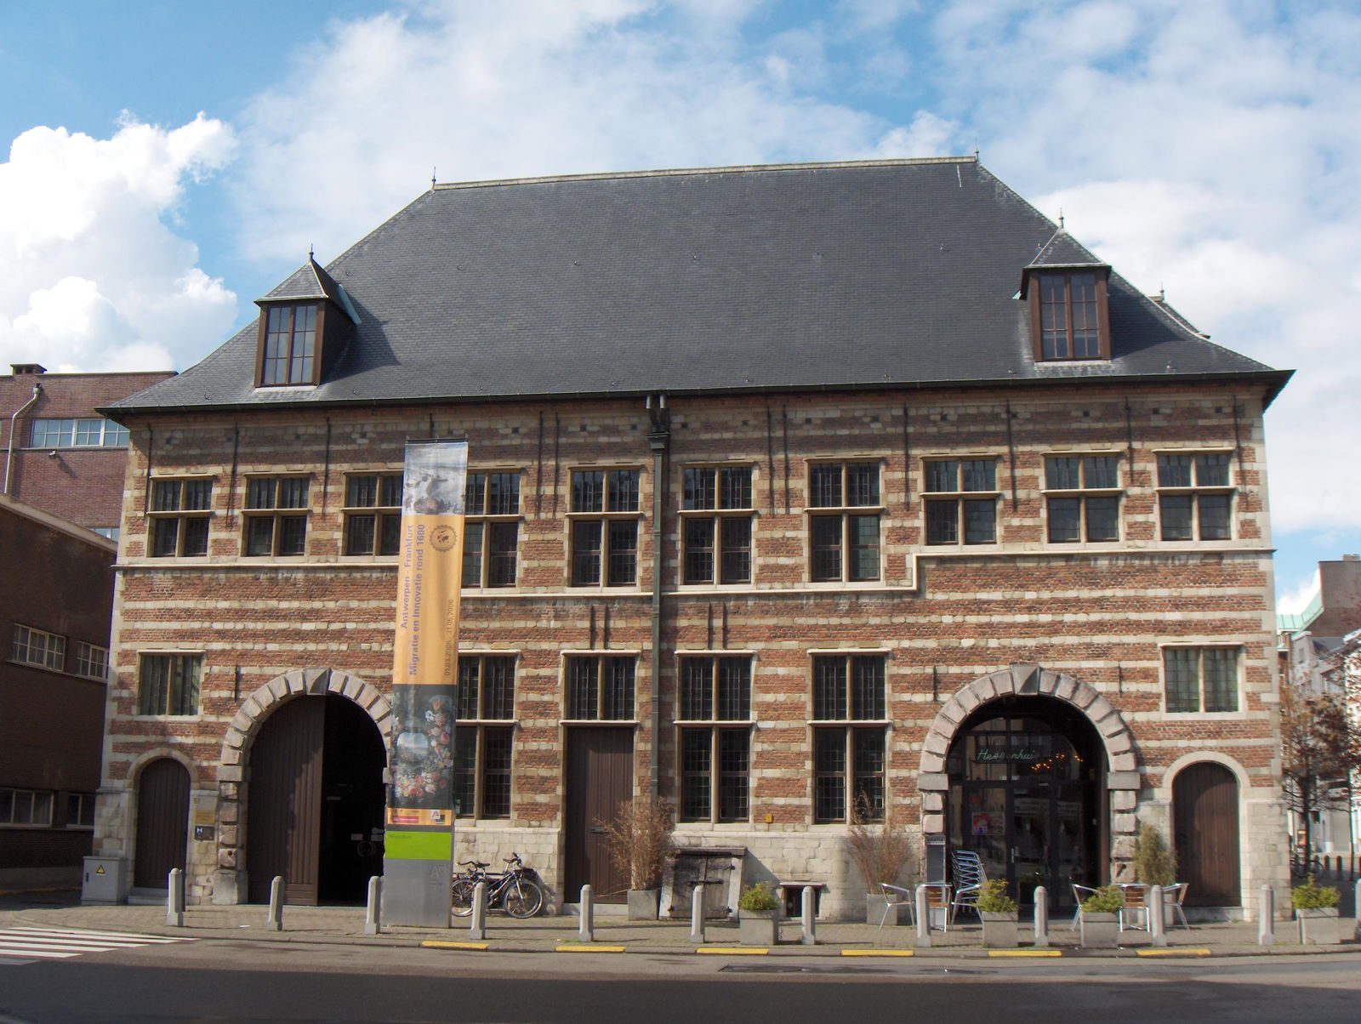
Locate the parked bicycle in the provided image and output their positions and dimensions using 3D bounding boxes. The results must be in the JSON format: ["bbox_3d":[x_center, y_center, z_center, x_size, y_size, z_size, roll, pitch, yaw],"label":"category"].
[{"bbox_3d":[-3.233,6.478,26.600,1.740,1.080,0.600,-1,-11,9],"label":"parked bicycle"}]

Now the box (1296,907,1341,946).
[{"bbox_3d":[8.571,5.561,20.608,0.480,0.480,0.480,-1,-11,9],"label":"box"}]

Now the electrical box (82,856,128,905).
[{"bbox_3d":[-10.191,6.533,27.150,0.690,0.860,0.320,-1,-11,9],"label":"electrical box"}]

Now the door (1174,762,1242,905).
[{"bbox_3d":[8.546,5.219,24.904,1.010,2.320,0.100,-1,-11,9],"label":"door"}]

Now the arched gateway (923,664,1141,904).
[{"bbox_3d":[5.838,4.709,25.780,3.639,4.223,0.600,-1,-11,10],"label":"arched gateway"}]

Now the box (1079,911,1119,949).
[{"bbox_3d":[5.727,5.710,20.989,0.480,0.480,0.480,-1,-11,9],"label":"box"}]

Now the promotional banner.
[{"bbox_3d":[-4.078,2.626,24.615,1.090,7.750,0.200,-1,-11,9],"label":"promotional banner"}]

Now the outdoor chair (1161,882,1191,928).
[{"bbox_3d":[7.403,5.966,23.212,0.550,0.720,0.530,-1,-11,9],"label":"outdoor chair"}]

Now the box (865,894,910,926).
[{"bbox_3d":[3.340,6.525,25.250,0.520,0.500,0.520,-1,-11,10],"label":"box"}]

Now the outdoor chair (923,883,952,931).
[{"bbox_3d":[3.915,6.100,23.700,0.540,0.720,0.550,-1,-11,9],"label":"outdoor chair"}]

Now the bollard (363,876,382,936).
[{"bbox_3d":[-4.652,5.939,23.200,0.190,0.860,0.190,-1,-11,10],"label":"bollard"}]

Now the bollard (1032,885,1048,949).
[{"bbox_3d":[5.115,5.744,21.800,0.190,0.850,0.190,-1,-11,10],"label":"bollard"}]

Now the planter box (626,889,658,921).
[{"bbox_3d":[-0.628,6.612,25.900,0.520,0.500,0.520,-1,-11,10],"label":"planter box"}]

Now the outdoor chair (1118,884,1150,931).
[{"bbox_3d":[6.963,6.079,23.600,0.560,0.730,0.570,-1,-11,10],"label":"outdoor chair"}]

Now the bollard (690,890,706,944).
[{"bbox_3d":[0.258,5.762,21.950,0.185,0.790,0.185,-1,-11,9],"label":"bollard"}]

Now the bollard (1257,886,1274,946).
[{"bbox_3d":[8.231,5.663,21.550,0.185,0.830,0.185,-1,-11,9],"label":"bollard"}]

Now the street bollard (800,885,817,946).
[{"bbox_3d":[1.815,5.723,21.750,0.185,0.810,0.185,-1,-11,9],"label":"street bollard"}]

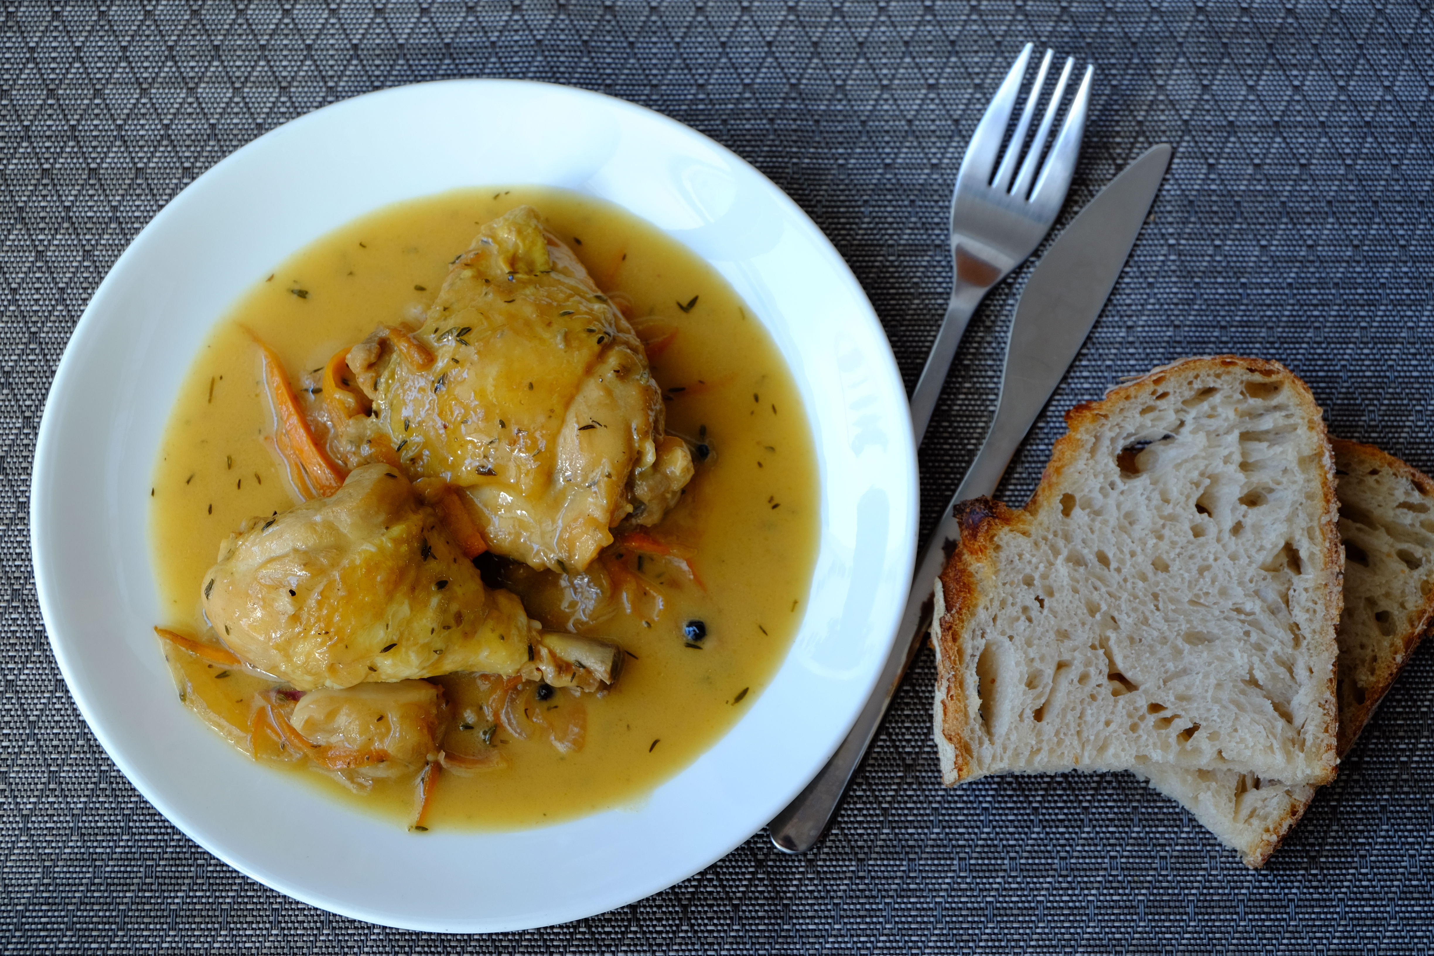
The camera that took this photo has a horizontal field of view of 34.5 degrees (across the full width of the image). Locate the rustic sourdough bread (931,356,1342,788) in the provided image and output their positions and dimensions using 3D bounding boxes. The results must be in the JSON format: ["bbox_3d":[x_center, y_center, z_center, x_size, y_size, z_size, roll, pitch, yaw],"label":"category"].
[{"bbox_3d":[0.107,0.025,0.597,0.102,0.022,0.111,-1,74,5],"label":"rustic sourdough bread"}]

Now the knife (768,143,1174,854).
[{"bbox_3d":[0.068,-0.001,0.620,0.022,0.007,0.226,27,75,6],"label":"knife"}]

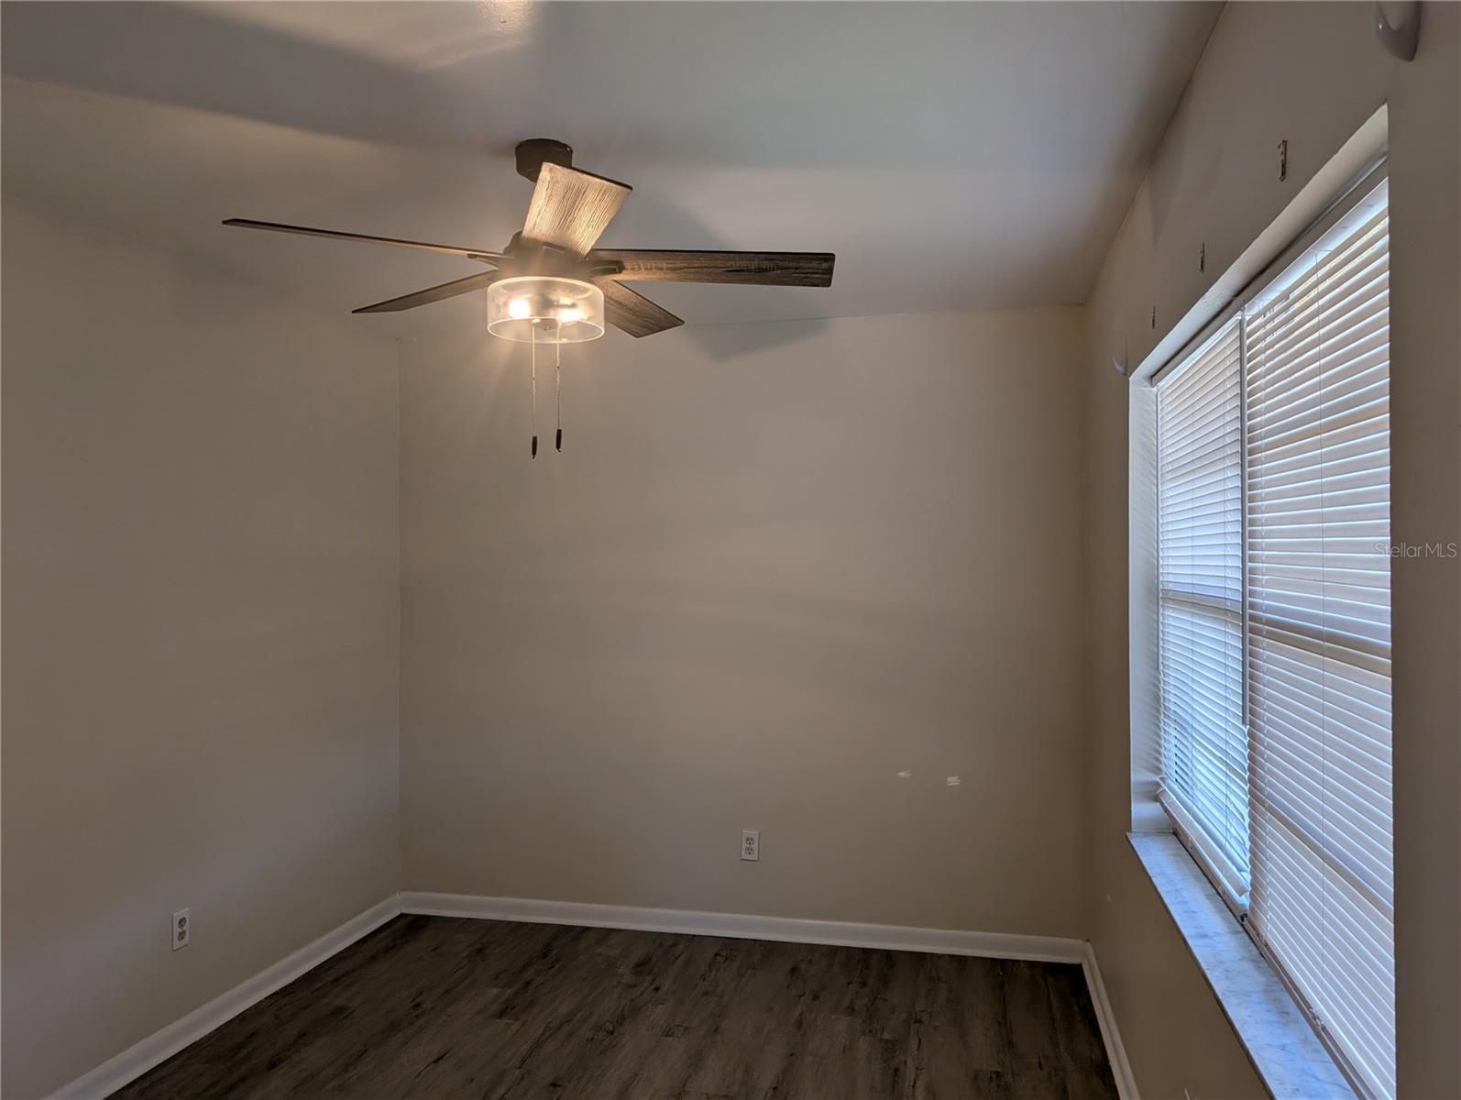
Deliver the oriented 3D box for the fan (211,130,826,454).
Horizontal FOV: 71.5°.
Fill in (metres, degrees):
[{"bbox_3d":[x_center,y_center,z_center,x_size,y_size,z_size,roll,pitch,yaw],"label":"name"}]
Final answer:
[{"bbox_3d":[-0.415,-0.568,2.300,1.300,0.720,1.270,0,0,-17],"label":"fan"}]

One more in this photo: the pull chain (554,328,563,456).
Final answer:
[{"bbox_3d":[-0.394,-0.372,2.332,0.014,0.297,0.014,0,0,0],"label":"pull chain"}]

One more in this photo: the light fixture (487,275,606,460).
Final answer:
[{"bbox_3d":[-0.423,-0.406,2.333,0.270,0.395,0.270,0,0,0],"label":"light fixture"}]

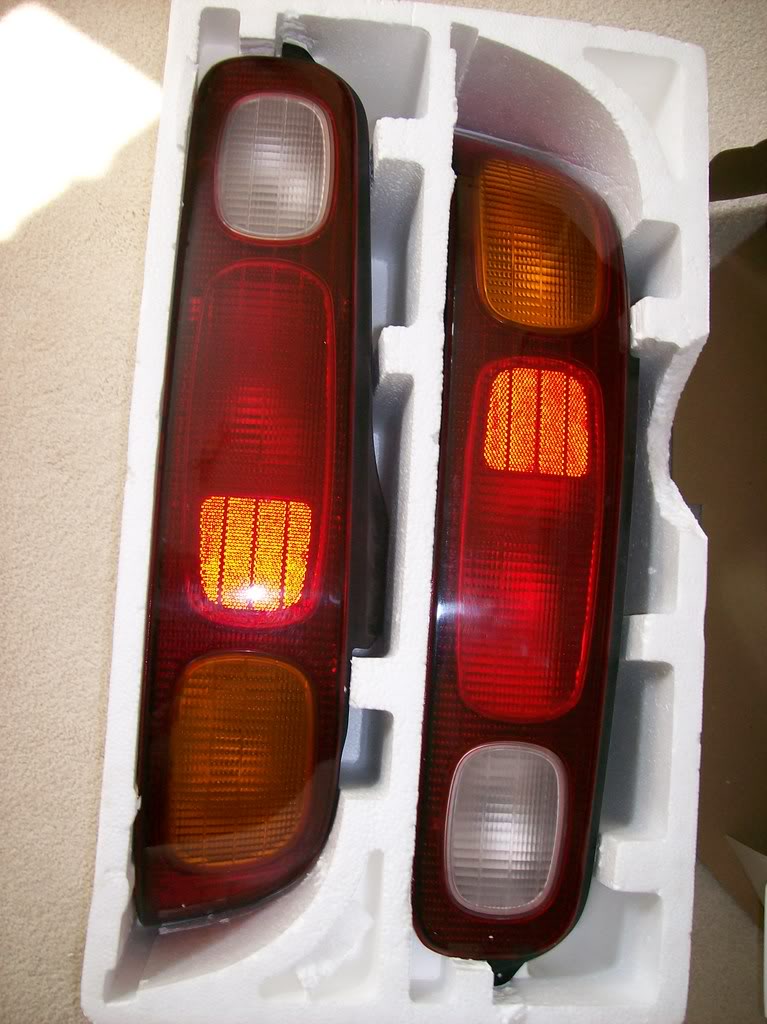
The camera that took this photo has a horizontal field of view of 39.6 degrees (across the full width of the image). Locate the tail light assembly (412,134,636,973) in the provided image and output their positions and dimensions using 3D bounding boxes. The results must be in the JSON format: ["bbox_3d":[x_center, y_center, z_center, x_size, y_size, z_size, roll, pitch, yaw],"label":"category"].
[{"bbox_3d":[0.093,0.001,0.704,0.127,0.105,0.539,4,83,-3],"label":"tail light assembly"}]

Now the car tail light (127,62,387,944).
[{"bbox_3d":[-0.073,-0.014,0.697,0.131,0.105,0.544,4,83,-3],"label":"car tail light"}]

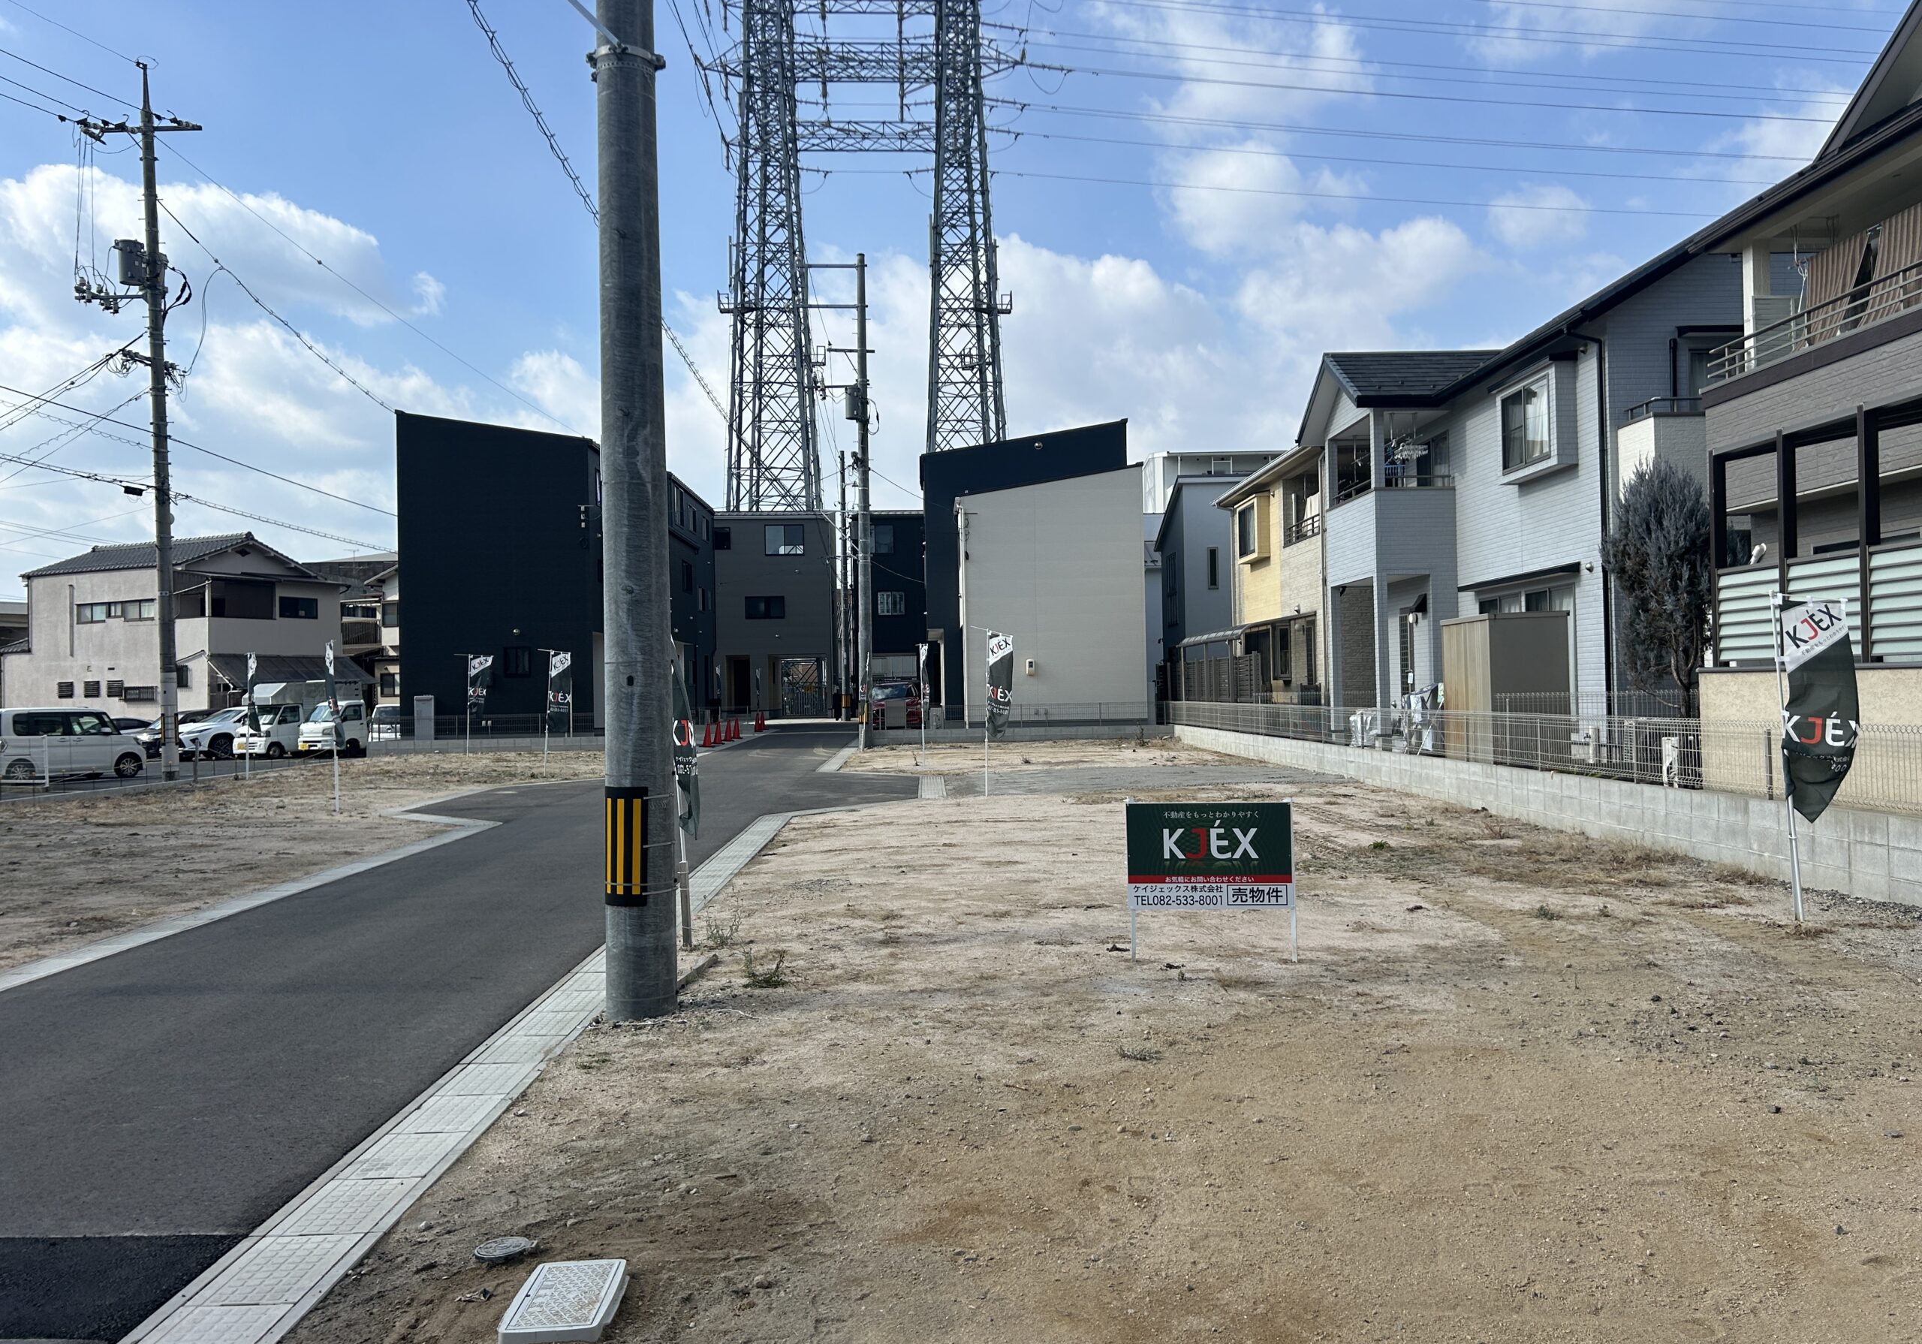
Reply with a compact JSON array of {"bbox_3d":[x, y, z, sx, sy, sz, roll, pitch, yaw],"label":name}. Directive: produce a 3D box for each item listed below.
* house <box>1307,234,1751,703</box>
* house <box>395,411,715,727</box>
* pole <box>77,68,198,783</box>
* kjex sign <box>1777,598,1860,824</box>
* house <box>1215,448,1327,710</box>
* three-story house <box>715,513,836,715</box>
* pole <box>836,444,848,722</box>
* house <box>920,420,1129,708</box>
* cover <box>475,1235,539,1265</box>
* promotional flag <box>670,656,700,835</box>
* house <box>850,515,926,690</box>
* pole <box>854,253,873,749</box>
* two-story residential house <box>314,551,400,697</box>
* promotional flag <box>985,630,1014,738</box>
[{"bbox_3d":[10.847,-2.445,21.836,8.000,7.400,11.300,-1,-1,-2],"label":"house"},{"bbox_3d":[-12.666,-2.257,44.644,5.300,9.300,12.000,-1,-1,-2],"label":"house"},{"bbox_3d":[-16.866,-5.164,30.000,2.400,14.800,1.200,-2,-1,0],"label":"pole"},{"bbox_3d":[5.286,0.236,8.900,0.500,1.400,0.150,-1,-1,14],"label":"kjex sign"},{"bbox_3d":[10.250,-2.149,33.034,7.200,7.200,9.000,-1,-1,-2],"label":"house"},{"bbox_3d":[-8.474,-2.434,64.850,5.800,9.100,7.800,-1,-1,-2],"label":"three-story house"},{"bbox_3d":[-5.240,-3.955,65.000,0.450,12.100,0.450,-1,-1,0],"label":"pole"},{"bbox_3d":[1.976,-2.910,48.350,6.200,9.700,7.500,-1,-1,-2],"label":"house"},{"bbox_3d":[-1.313,1.682,4.173,0.185,0.035,0.185,-1,-1,-2],"label":"cover"},{"bbox_3d":[-1.756,0.319,9.150,0.130,1.550,0.480,-2,-1,-32],"label":"promotional flag"},{"bbox_3d":[-2.073,-2.550,64.349,5.300,9.100,7.200,-1,-1,-2],"label":"house"},{"bbox_3d":[-2.506,-4.401,37.070,0.320,12.750,0.320,-1,-1,-2],"label":"pole"},{"bbox_3d":[-24.200,-0.846,61.500,9.000,7.800,8.500,-1,-1,24],"label":"two-story residential house"},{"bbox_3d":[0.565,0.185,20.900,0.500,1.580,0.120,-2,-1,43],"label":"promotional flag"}]

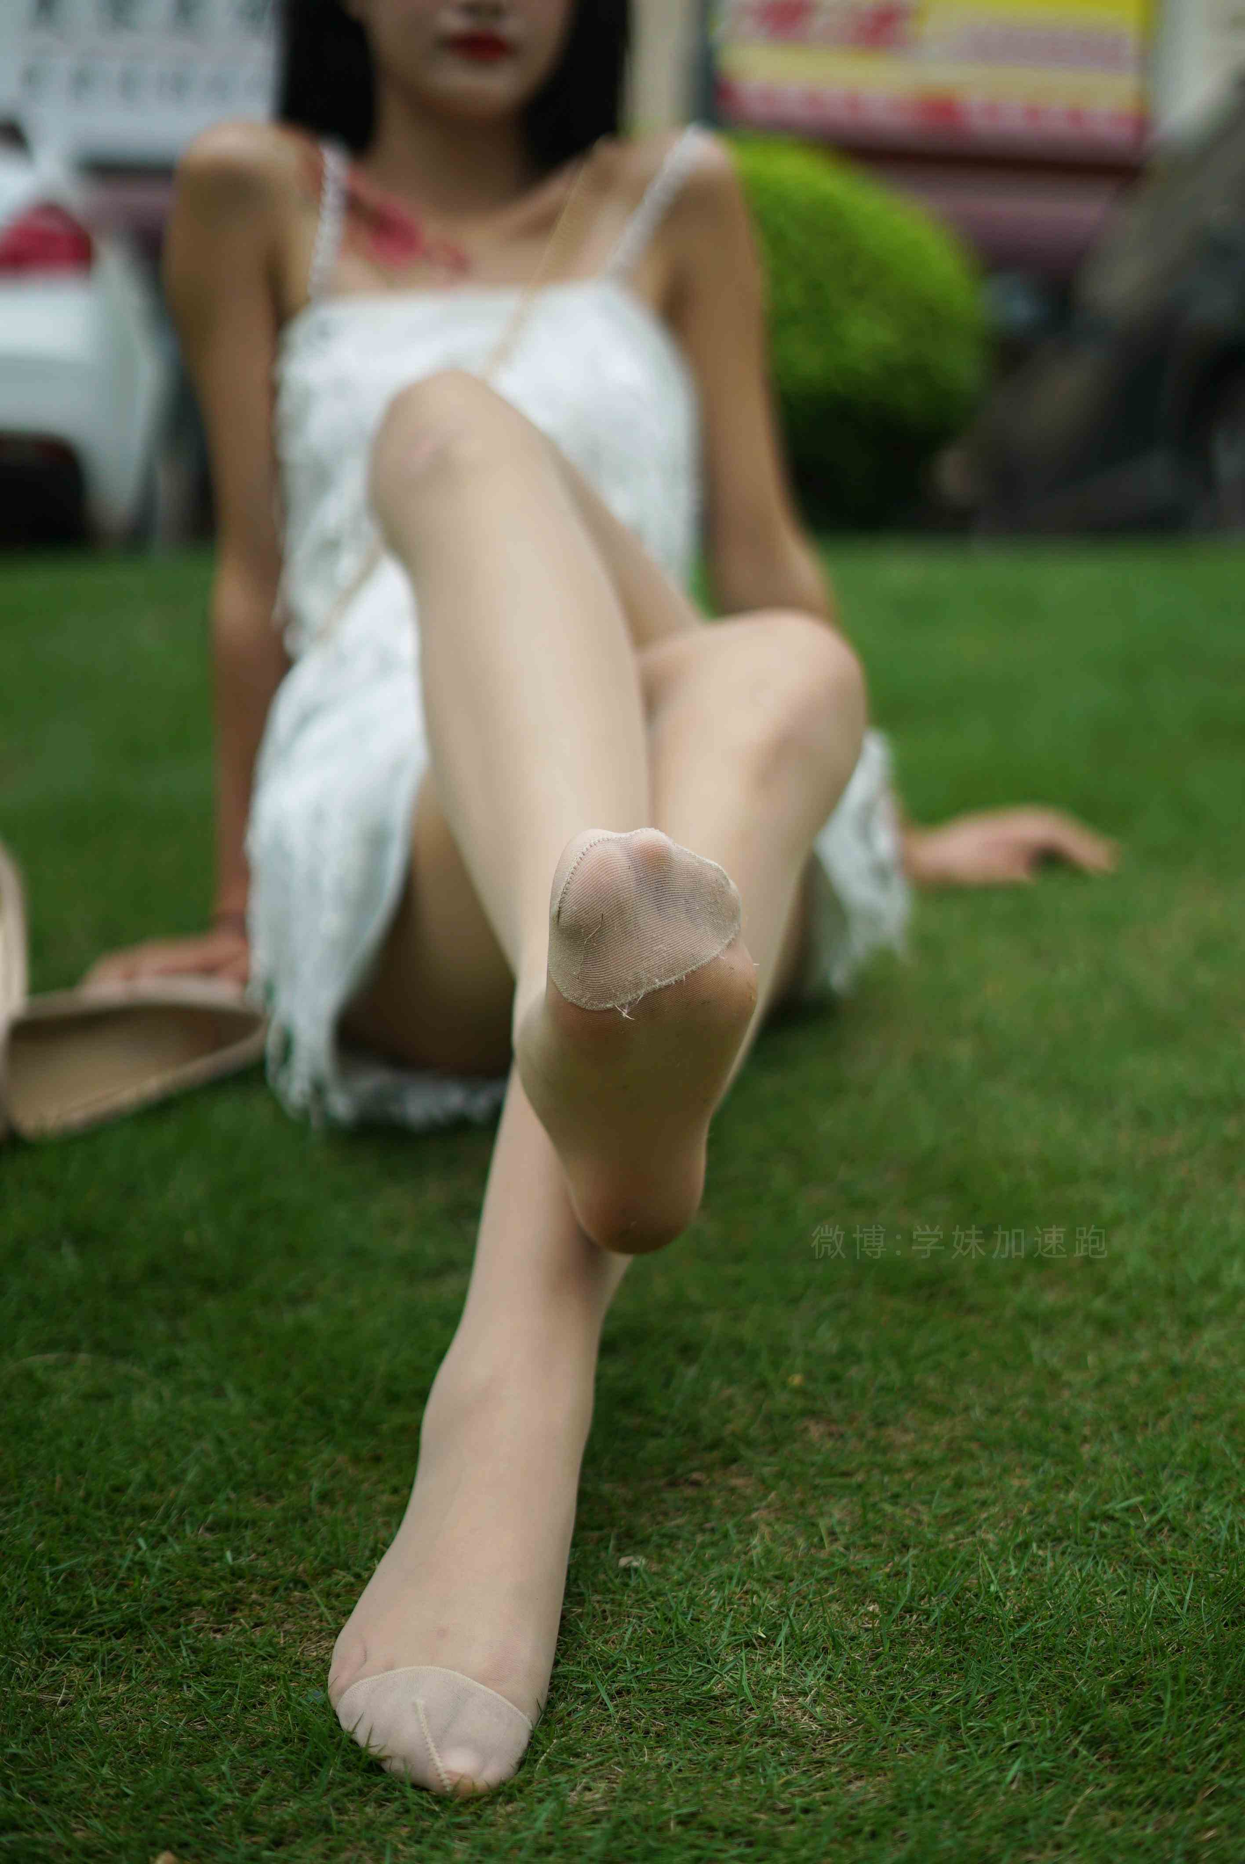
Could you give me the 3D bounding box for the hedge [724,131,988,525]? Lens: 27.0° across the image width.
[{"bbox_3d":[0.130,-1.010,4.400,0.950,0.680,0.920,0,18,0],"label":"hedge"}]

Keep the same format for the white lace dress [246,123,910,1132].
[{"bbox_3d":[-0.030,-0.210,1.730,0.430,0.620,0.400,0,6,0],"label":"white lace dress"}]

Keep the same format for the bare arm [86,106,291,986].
[{"bbox_3d":[-0.303,-0.266,1.840,0.150,0.610,0.150,0,13,0],"label":"bare arm"}]

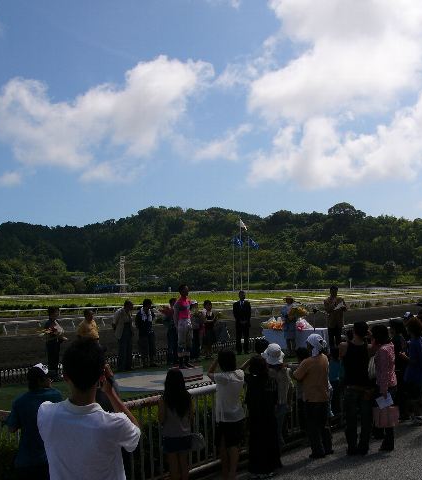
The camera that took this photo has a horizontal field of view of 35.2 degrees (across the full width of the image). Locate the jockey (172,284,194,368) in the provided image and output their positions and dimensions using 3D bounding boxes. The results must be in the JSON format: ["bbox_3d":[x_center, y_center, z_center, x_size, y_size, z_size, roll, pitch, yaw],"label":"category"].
[{"bbox_3d":[-0.565,1.715,13.200,0.480,1.650,0.340,3,-4,-41],"label":"jockey"}]

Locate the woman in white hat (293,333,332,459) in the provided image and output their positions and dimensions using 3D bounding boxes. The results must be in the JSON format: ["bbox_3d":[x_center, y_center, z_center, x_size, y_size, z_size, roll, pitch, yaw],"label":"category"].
[{"bbox_3d":[1.275,1.962,8.400,0.500,1.560,0.420,2,-3,-29],"label":"woman in white hat"}]

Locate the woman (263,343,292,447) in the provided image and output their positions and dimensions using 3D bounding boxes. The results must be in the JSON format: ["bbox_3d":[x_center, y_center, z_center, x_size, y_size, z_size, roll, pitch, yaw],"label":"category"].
[{"bbox_3d":[0.896,2.099,8.900,0.460,1.460,0.360,1,-3,-22],"label":"woman"}]

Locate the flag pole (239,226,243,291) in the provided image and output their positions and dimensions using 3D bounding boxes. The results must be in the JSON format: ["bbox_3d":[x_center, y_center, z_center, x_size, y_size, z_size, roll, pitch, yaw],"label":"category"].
[{"bbox_3d":[4.811,2.524,105.000,0.200,11.200,0.200,0,-3,0],"label":"flag pole"}]

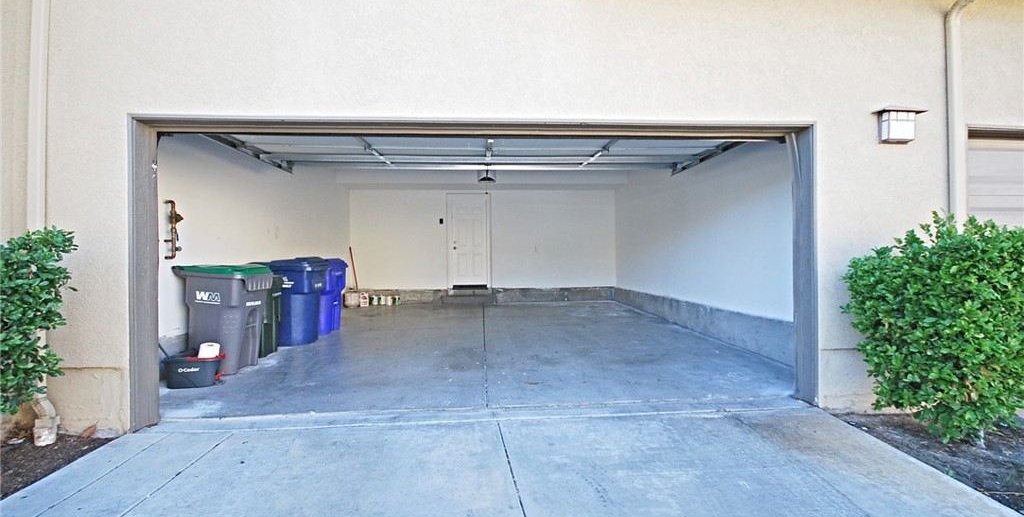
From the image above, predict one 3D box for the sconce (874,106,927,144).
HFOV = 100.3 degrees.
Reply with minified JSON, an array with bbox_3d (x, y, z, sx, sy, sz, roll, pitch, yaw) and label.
[{"bbox_3d":[2.943,-1.026,3.235,0.345,0.285,0.130,-1,0,-4],"label":"sconce"}]

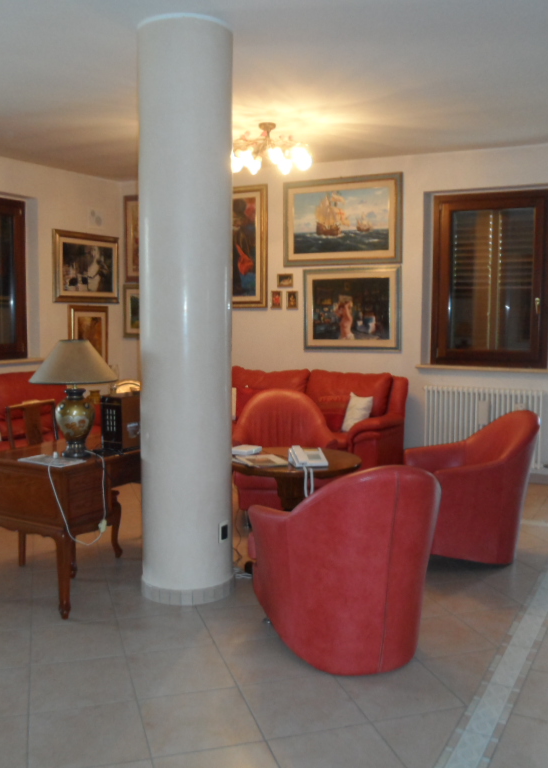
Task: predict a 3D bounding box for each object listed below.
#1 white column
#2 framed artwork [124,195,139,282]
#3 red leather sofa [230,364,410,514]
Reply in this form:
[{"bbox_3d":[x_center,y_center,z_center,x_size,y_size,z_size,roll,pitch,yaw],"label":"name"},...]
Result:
[{"bbox_3d":[-0.480,-0.359,3.955,0.500,2.990,0.500,0,6,0],"label":"white column"},{"bbox_3d":[-1.403,-1.663,8.395,0.750,0.980,0.050,3,7,28],"label":"framed artwork"},{"bbox_3d":[0.144,0.353,7.119,2.120,0.940,1.000,3,7,28],"label":"red leather sofa"}]

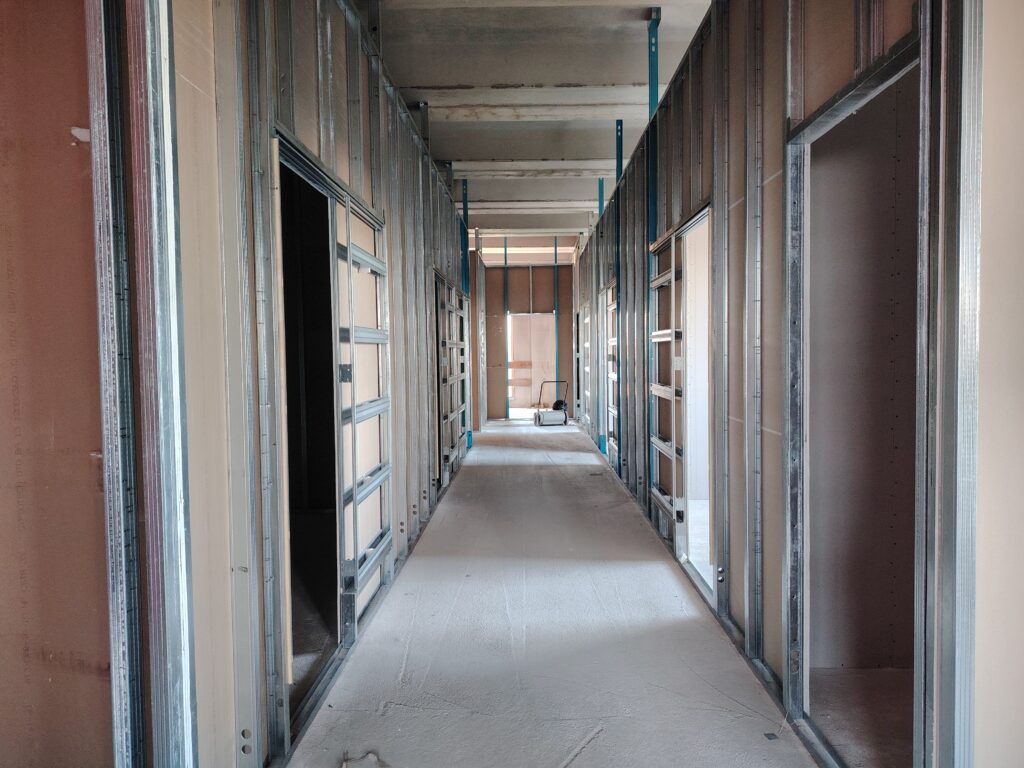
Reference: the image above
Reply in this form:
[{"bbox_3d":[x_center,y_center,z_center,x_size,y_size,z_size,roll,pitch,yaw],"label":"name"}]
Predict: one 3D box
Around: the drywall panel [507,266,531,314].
[{"bbox_3d":[0.146,-1.913,14.450,0.490,0.980,0.020,-1,3,1],"label":"drywall panel"}]

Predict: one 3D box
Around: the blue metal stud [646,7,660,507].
[{"bbox_3d":[1.168,-0.991,5.841,0.085,4.200,0.060,-1,3,1],"label":"blue metal stud"}]

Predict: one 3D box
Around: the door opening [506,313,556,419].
[{"bbox_3d":[0.406,-0.365,14.400,0.970,2.120,0.100,-1,3,1],"label":"door opening"}]

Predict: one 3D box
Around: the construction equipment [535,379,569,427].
[{"bbox_3d":[0.732,0.370,13.150,0.580,0.840,0.500,-2,3,-16],"label":"construction equipment"}]

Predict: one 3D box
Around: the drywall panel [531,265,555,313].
[{"bbox_3d":[0.631,-1.933,14.450,0.490,0.980,0.020,-1,3,1],"label":"drywall panel"}]

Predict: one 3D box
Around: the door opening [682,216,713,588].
[{"bbox_3d":[1.134,0.103,4.264,0.100,2.120,0.900,-1,3,1],"label":"door opening"}]

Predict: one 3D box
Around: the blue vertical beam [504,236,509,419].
[{"bbox_3d":[-0.109,-1.156,14.397,0.065,3.770,0.070,-1,3,1],"label":"blue vertical beam"}]

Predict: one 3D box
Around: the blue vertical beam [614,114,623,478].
[{"bbox_3d":[1.191,-0.955,7.869,0.080,3.940,0.060,-1,3,1],"label":"blue vertical beam"}]

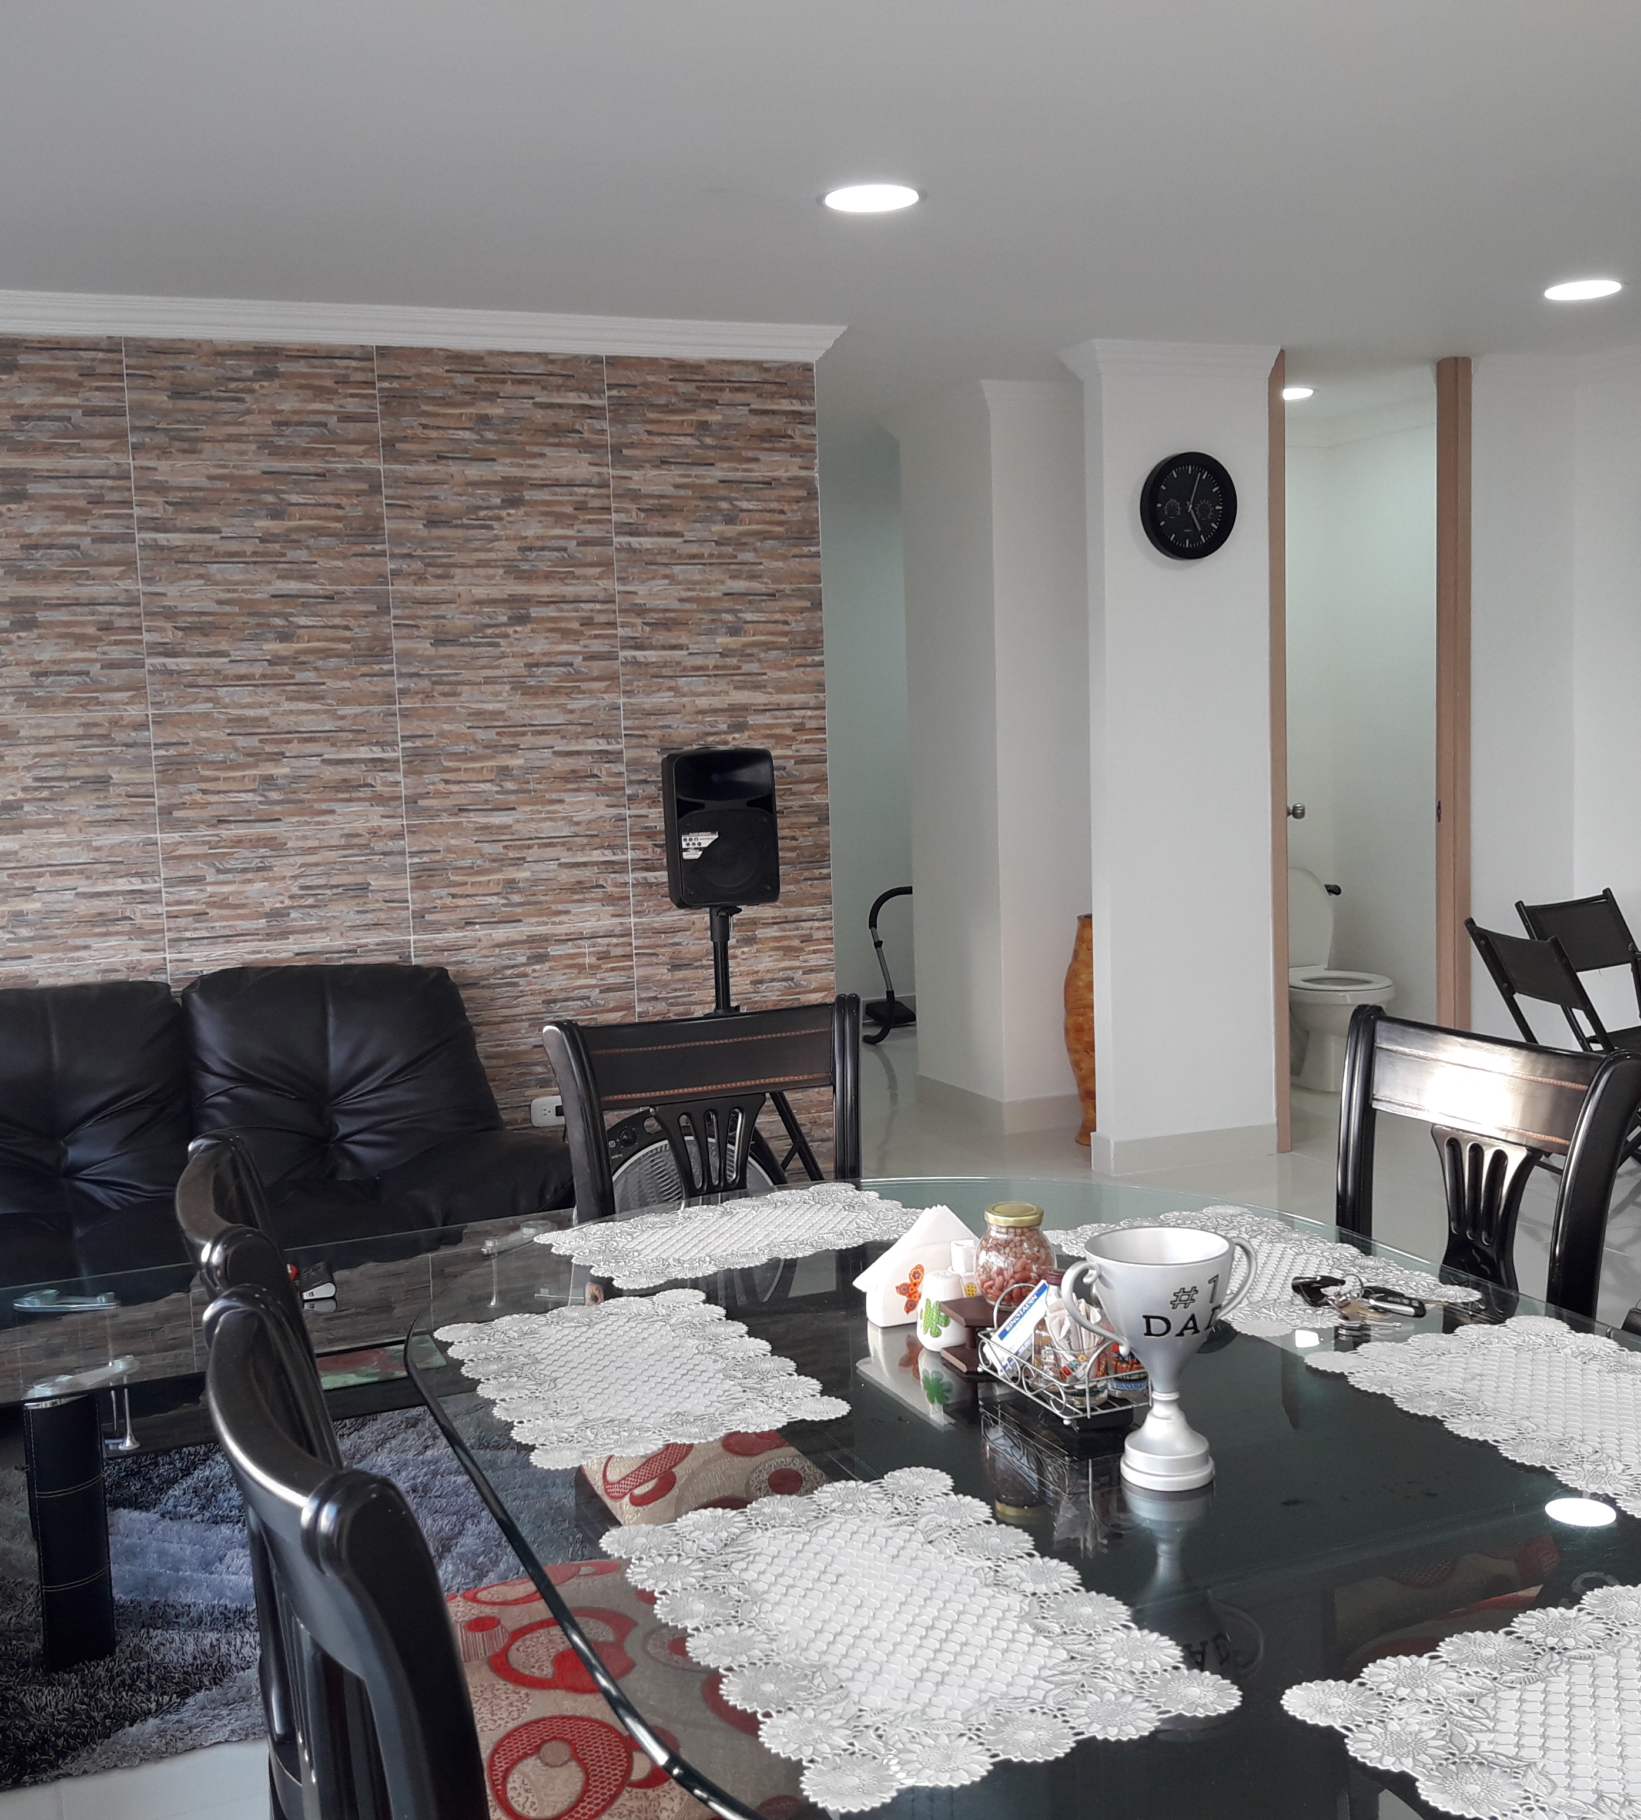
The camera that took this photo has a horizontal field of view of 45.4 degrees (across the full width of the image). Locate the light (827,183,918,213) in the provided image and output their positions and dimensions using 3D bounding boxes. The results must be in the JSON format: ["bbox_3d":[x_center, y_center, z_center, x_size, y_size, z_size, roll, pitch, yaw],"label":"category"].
[{"bbox_3d":[0.106,-1.462,4.041,0.210,0.025,0.210,-2,6,0],"label":"light"}]

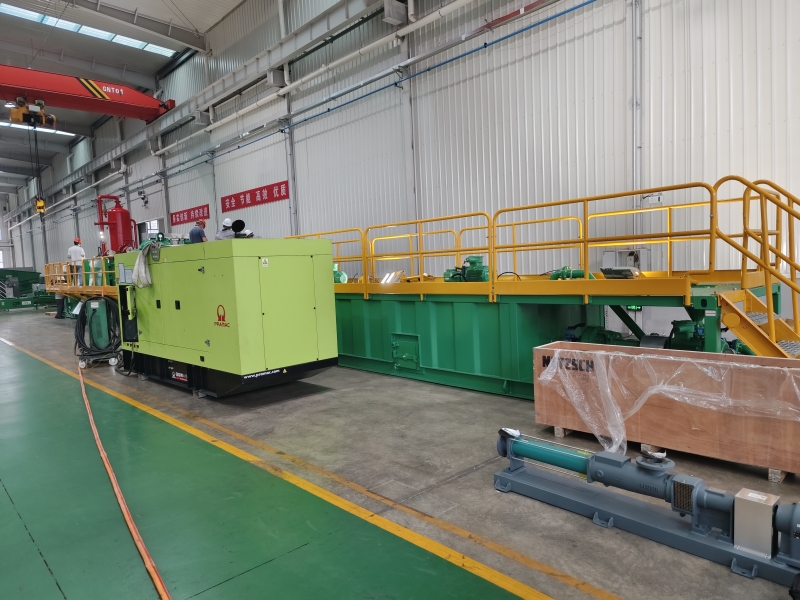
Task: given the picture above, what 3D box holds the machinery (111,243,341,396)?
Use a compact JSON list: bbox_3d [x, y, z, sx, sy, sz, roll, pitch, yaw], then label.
[{"bbox_3d":[-2.771,0.203,7.991,3.989,1.944,1.420,1,5,45],"label":"machinery"}]

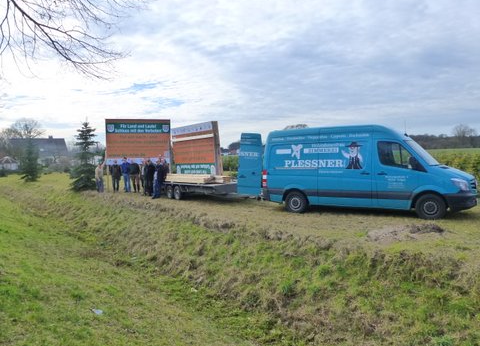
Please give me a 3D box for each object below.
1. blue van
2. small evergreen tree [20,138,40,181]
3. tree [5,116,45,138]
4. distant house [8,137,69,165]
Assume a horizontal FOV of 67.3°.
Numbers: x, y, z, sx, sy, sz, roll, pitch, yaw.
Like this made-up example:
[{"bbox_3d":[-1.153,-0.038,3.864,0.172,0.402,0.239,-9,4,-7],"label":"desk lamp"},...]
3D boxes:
[{"bbox_3d":[3.690,-0.080,11.050,5.910,2.720,2.000,0,0,31],"label":"blue van"},{"bbox_3d":[-25.600,-1.600,44.000,2.500,5.400,2.500,0,0,0],"label":"small evergreen tree"},{"bbox_3d":[-61.000,-7.800,103.000,11.000,15.500,11.000,0,0,0],"label":"tree"},{"bbox_3d":[-49.500,-4.400,88.500,13.500,8.600,9.000,0,0,-18],"label":"distant house"}]

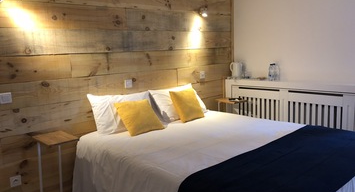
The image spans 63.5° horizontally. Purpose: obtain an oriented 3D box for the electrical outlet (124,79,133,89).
[{"bbox_3d":[-0.511,-0.129,3.022,0.084,0.084,0.012,-9,11,-39],"label":"electrical outlet"}]

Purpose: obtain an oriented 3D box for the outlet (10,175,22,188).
[{"bbox_3d":[-1.357,0.715,2.412,0.084,0.084,0.012,-9,11,-39],"label":"outlet"}]

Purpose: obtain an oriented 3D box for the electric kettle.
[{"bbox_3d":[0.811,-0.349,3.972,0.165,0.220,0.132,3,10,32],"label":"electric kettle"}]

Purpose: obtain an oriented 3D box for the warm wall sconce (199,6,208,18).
[{"bbox_3d":[0.315,-1.043,3.548,0.085,0.120,0.110,-9,11,-39],"label":"warm wall sconce"}]

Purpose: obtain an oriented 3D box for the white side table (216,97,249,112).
[{"bbox_3d":[0.724,0.385,3.854,0.245,0.665,0.400,-9,11,-39],"label":"white side table"}]

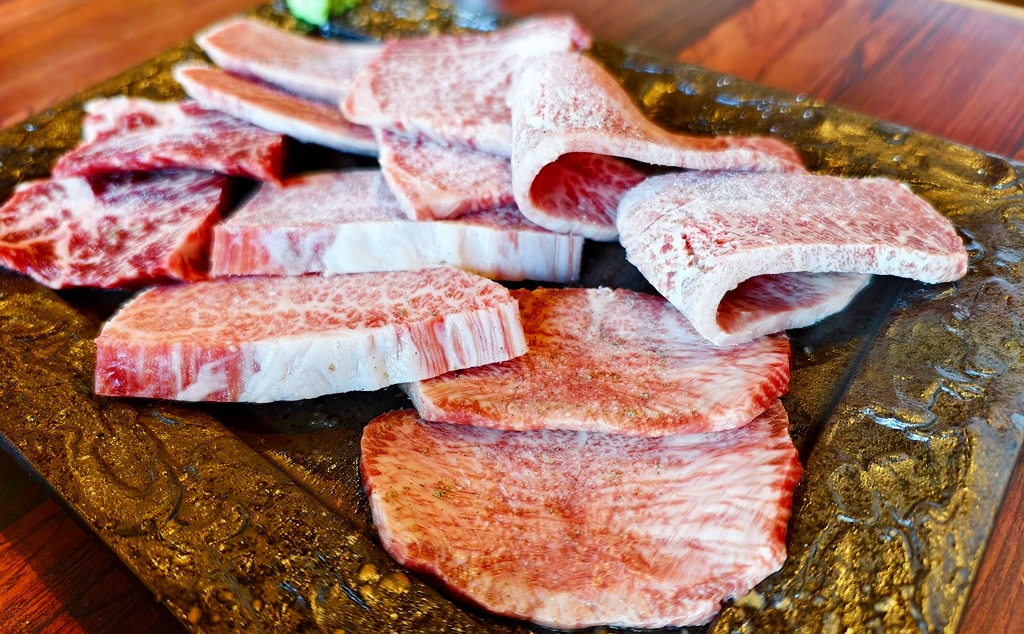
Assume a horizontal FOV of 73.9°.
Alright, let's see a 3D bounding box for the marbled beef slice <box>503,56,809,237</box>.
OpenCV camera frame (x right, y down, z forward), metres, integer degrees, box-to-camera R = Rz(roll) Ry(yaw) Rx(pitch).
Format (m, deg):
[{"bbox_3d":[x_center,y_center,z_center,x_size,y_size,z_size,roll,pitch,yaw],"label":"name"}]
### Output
[{"bbox_3d":[0.047,-0.052,0.209,0.095,0.044,0.039,-6,48,-10],"label":"marbled beef slice"}]

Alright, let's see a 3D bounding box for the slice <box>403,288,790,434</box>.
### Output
[{"bbox_3d":[0.022,0.011,0.177,0.098,0.010,0.050,-2,42,2],"label":"slice"}]

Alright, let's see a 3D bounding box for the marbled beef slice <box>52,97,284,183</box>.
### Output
[{"bbox_3d":[-0.122,-0.063,0.247,0.083,0.019,0.048,1,48,5],"label":"marbled beef slice"}]

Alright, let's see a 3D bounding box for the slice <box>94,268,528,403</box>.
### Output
[{"bbox_3d":[-0.053,0.003,0.179,0.115,0.021,0.029,-4,48,5],"label":"slice"}]

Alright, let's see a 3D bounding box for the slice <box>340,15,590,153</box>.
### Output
[{"bbox_3d":[-0.014,-0.077,0.233,0.083,0.025,0.076,4,48,7],"label":"slice"}]

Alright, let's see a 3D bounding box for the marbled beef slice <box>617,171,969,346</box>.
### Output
[{"bbox_3d":[0.074,-0.018,0.181,0.093,0.035,0.032,-7,48,-13],"label":"marbled beef slice"}]

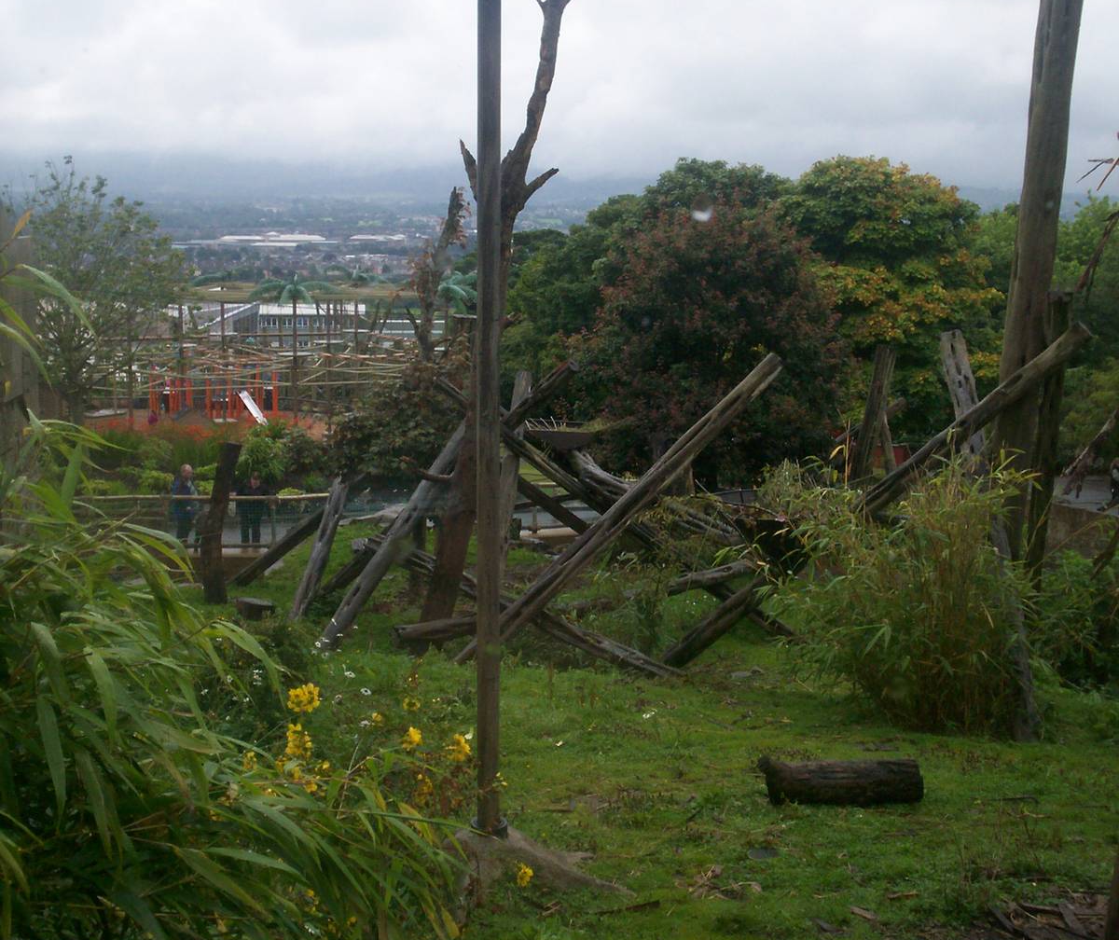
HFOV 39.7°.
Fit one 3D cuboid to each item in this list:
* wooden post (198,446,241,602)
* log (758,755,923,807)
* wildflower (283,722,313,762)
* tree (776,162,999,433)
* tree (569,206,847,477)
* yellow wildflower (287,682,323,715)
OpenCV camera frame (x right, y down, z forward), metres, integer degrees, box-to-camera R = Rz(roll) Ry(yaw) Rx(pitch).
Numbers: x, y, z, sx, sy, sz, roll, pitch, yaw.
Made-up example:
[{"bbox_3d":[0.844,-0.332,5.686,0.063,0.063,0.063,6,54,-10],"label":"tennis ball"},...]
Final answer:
[{"bbox_3d":[-4.546,0.737,21.005,0.380,2.244,0.340,9,11,-2],"label":"wooden post"},{"bbox_3d":[1.804,1.966,9.991,1.040,0.280,0.280,0,11,0],"label":"log"},{"bbox_3d":[-1.045,1.090,6.212,0.110,0.155,0.110,0,11,0],"label":"wildflower"},{"bbox_3d":[9.329,-4.342,43.961,6.600,8.879,6.400,0,11,0],"label":"tree"},{"bbox_3d":[3.650,-2.975,38.113,6.800,6.977,6.400,0,11,0],"label":"tree"},{"bbox_3d":[-1.016,0.910,6.178,0.135,0.125,0.130,0,11,0],"label":"yellow wildflower"}]

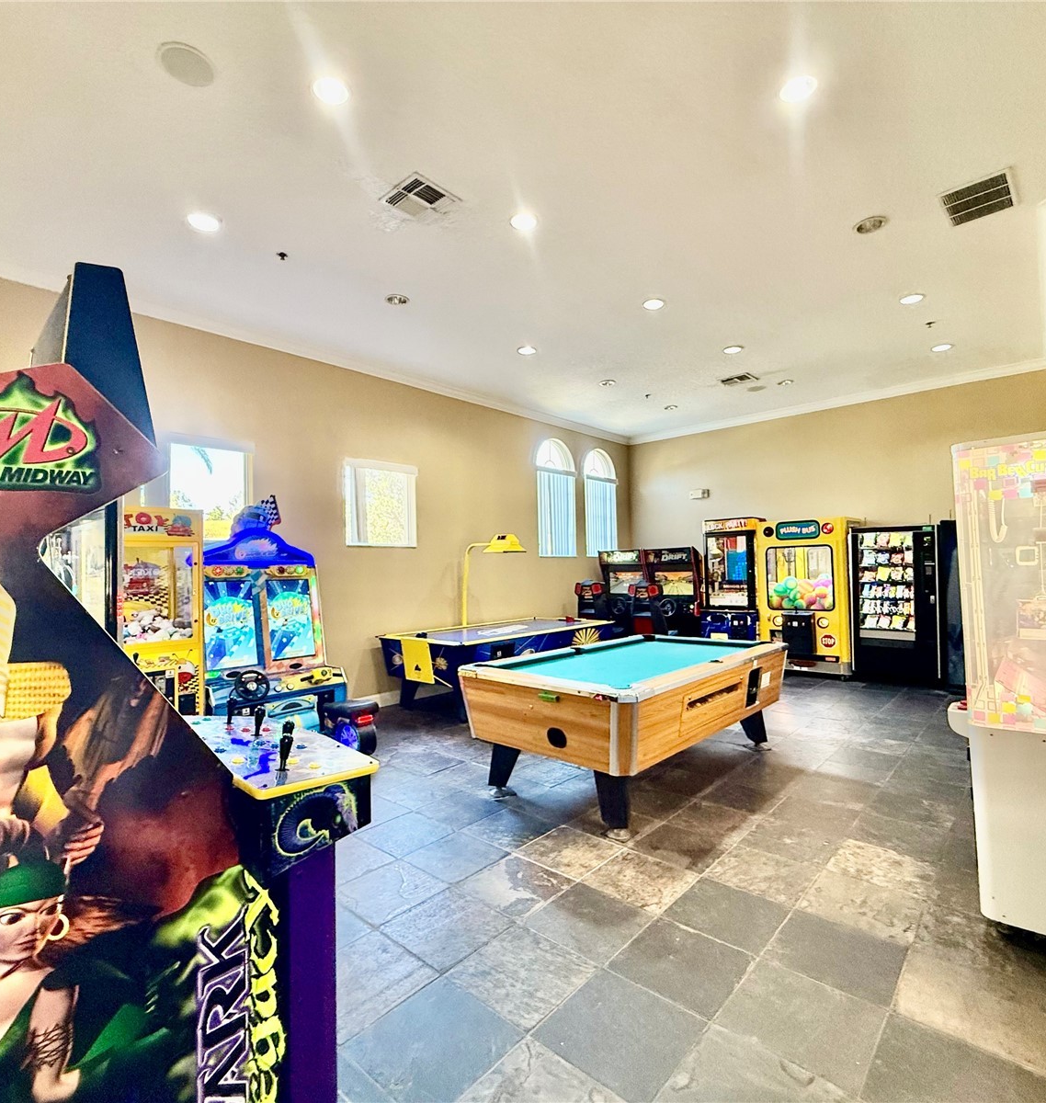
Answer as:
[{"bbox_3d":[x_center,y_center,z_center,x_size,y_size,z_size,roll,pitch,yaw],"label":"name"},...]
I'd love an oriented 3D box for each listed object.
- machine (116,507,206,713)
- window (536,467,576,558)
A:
[{"bbox_3d":[-2.846,0.669,4.238,0.790,1.910,0.790,-3,-3,42],"label":"machine"},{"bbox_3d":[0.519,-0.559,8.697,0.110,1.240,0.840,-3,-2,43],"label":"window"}]

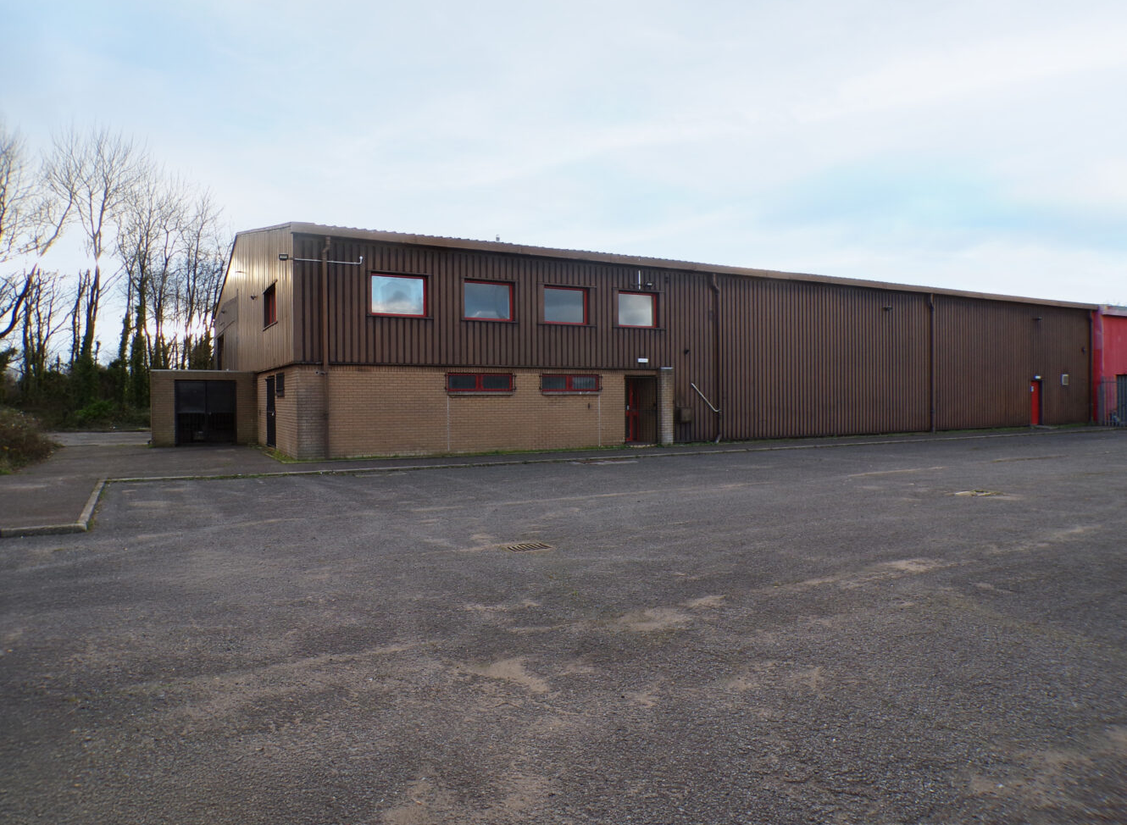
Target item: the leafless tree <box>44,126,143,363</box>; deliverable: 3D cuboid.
[{"bbox_3d":[-27.405,-7.922,45.423,5.800,17.540,5.800,-1,1,-31],"label":"leafless tree"}]

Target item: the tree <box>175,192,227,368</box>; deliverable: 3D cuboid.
[{"bbox_3d":[-25.117,-7.250,53.930,4.000,15.991,4.000,-1,1,-25],"label":"tree"}]

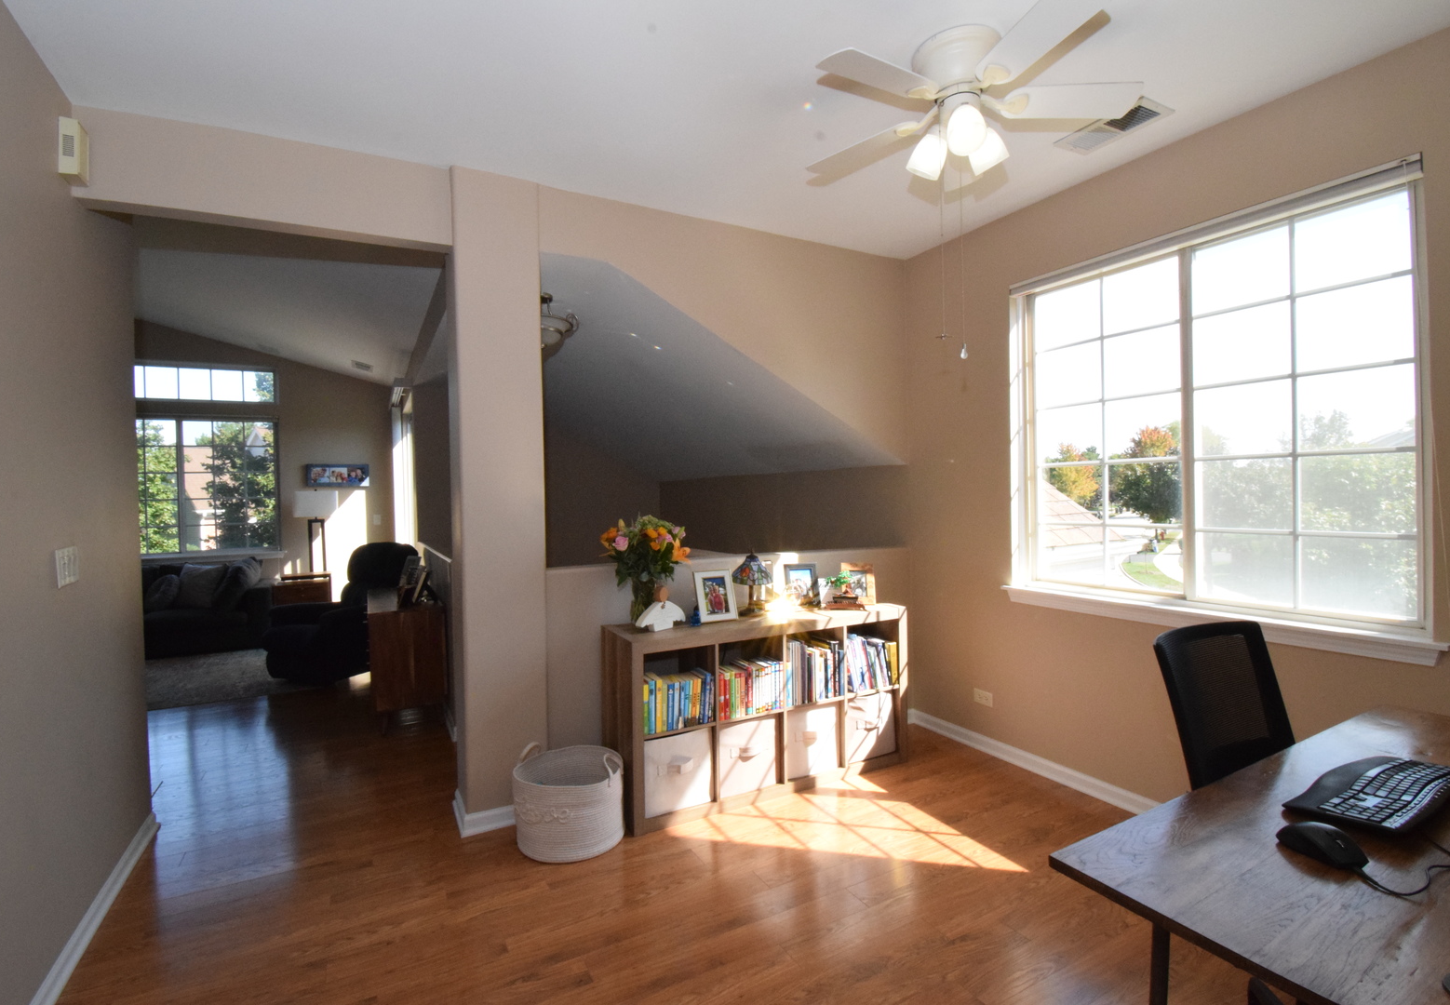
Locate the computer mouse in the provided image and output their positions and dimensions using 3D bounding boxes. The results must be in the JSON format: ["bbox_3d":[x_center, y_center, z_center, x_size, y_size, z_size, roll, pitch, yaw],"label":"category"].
[{"bbox_3d":[1.042,0.588,1.099,0.117,0.040,0.066,0,2,45],"label":"computer mouse"}]

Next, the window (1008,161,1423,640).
[{"bbox_3d":[1.771,-0.309,2.468,0.110,1.400,1.360,-1,1,-28],"label":"window"}]

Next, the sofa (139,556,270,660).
[{"bbox_3d":[-5.260,0.969,5.486,2.100,0.780,0.950,-2,1,-28],"label":"sofa"}]

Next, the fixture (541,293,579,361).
[{"bbox_3d":[-1.017,-0.928,3.389,0.470,0.407,0.470,-2,1,-28],"label":"fixture"}]

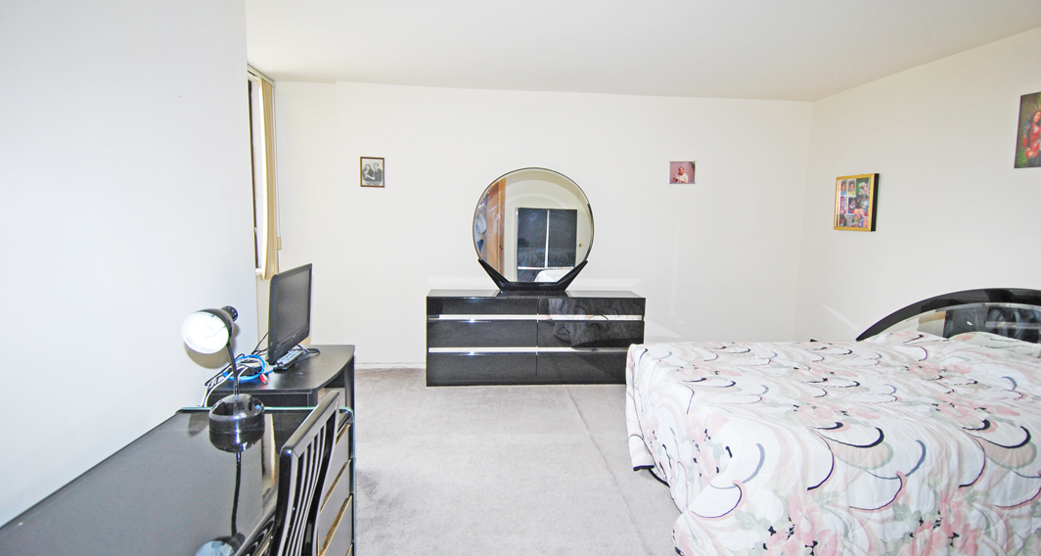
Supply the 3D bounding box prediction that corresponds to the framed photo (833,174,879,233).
[{"bbox_3d":[2.751,-0.612,4.277,0.045,0.444,0.419,0,7,-5],"label":"framed photo"}]

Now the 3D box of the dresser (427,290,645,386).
[{"bbox_3d":[0.125,0.509,4.535,1.820,0.745,0.399,0,7,-5],"label":"dresser"}]

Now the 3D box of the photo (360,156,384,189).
[{"bbox_3d":[-1.296,-0.925,4.570,0.204,0.254,0.020,0,7,-5],"label":"photo"}]

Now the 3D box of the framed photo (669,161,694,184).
[{"bbox_3d":[1.504,-0.971,4.823,0.249,0.201,0.020,0,7,-5],"label":"framed photo"}]

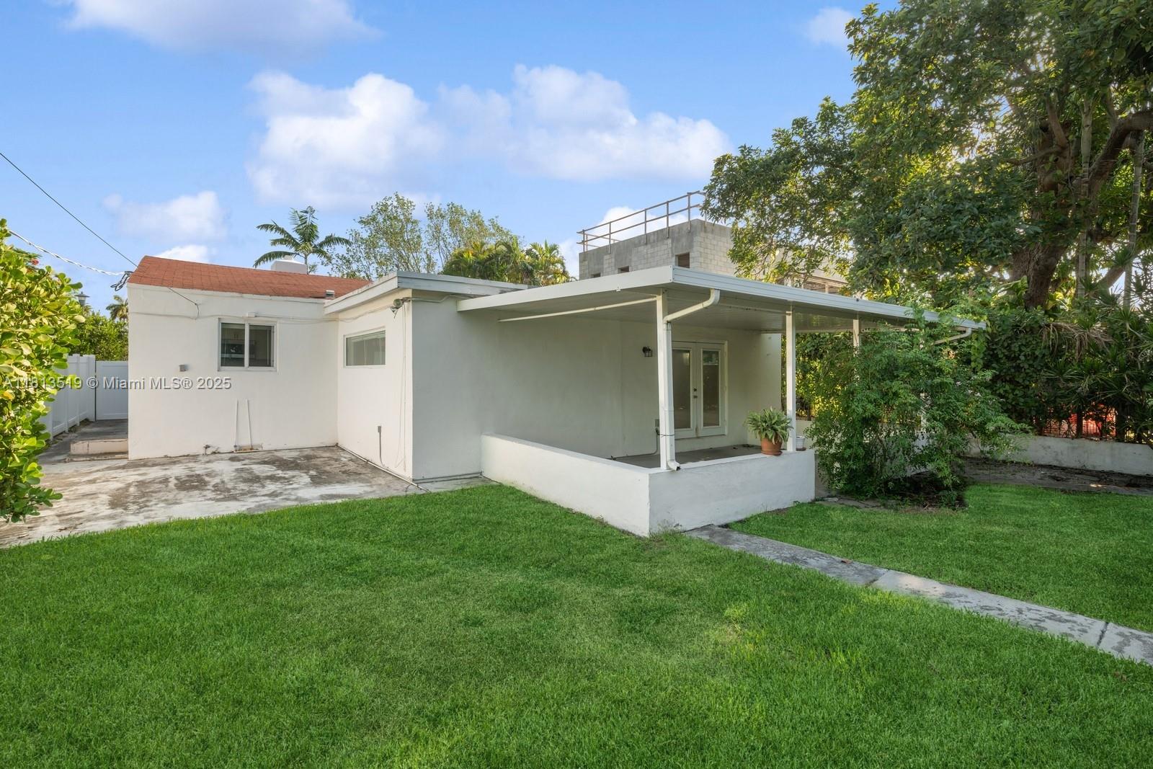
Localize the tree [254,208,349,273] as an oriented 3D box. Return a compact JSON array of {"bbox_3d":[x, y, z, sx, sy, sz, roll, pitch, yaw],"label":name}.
[{"bbox_3d":[-12.050,-3.150,22.500,4.200,9.100,4.000,0,0,0],"label":"tree"}]

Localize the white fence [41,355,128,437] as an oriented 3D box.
[{"bbox_3d":[-11.100,0.180,12.200,1.300,1.870,6.300,0,0,-37],"label":"white fence"}]

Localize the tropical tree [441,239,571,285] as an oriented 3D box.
[{"bbox_3d":[-3.300,-2.600,24.000,6.100,8.000,4.800,0,0,0],"label":"tropical tree"}]

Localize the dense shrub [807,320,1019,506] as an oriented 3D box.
[{"bbox_3d":[4.460,0.270,7.000,2.500,2.320,2.300,0,0,35],"label":"dense shrub"}]

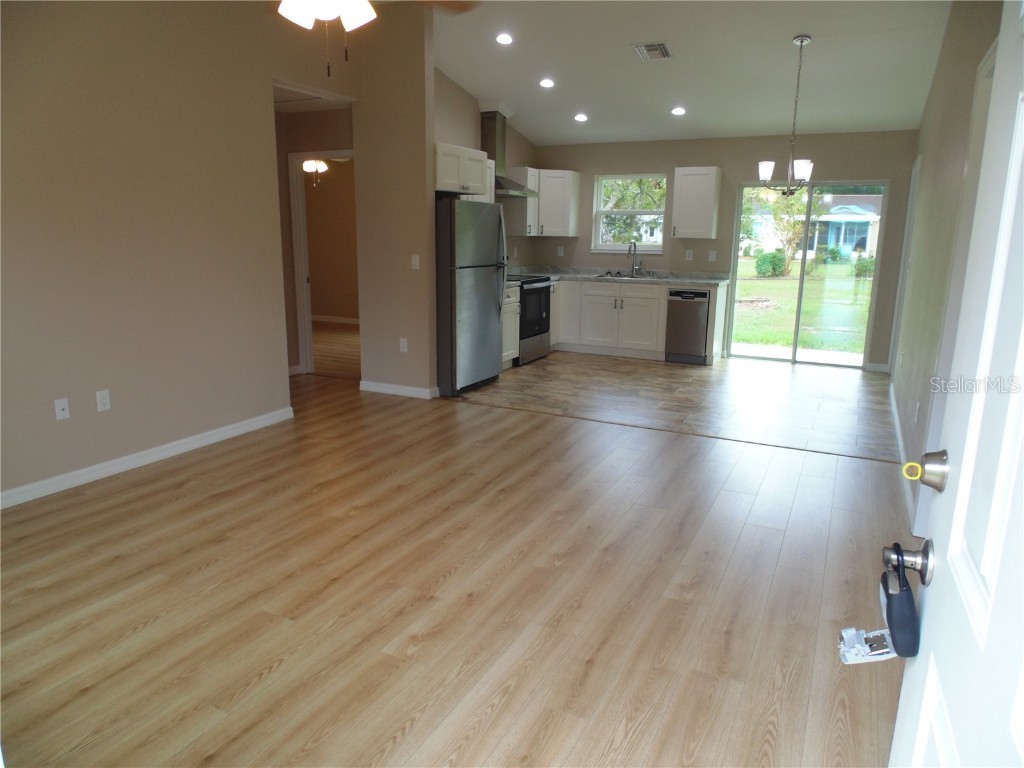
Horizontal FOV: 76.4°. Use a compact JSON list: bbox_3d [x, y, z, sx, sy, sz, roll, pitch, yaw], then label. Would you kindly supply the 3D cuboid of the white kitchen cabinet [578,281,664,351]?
[{"bbox_3d":[1.405,-0.828,7.866,1.024,0.801,0.610,7,14,27],"label":"white kitchen cabinet"}]

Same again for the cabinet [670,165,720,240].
[{"bbox_3d":[2.096,-2.043,7.388,0.455,0.769,0.328,7,14,27],"label":"cabinet"}]

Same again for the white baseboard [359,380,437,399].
[{"bbox_3d":[-1.035,0.049,5.760,0.750,0.090,0.020,7,14,27],"label":"white baseboard"}]

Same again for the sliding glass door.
[{"bbox_3d":[3.202,-1.193,7.190,1.442,1.966,0.100,7,14,27],"label":"sliding glass door"}]

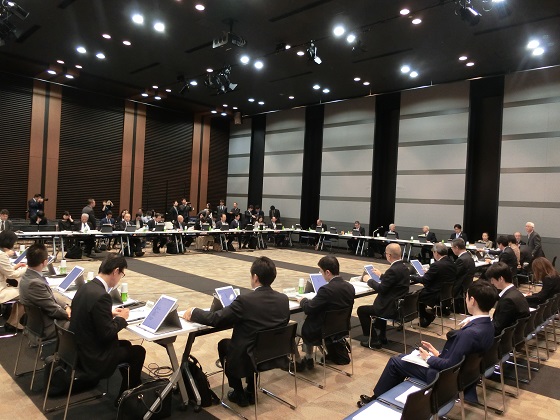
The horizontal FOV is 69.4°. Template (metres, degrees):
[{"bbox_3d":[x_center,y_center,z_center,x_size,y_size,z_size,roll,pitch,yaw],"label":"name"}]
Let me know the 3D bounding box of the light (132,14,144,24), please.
[{"bbox_3d":[-3.634,-4.888,10.387,0.240,0.060,0.240,3,1,42],"label":"light"}]

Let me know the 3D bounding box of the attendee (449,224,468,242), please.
[{"bbox_3d":[5.845,1.176,13.345,0.550,1.360,0.780,3,1,42],"label":"attendee"}]

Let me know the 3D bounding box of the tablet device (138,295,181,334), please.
[{"bbox_3d":[-1.008,0.858,3.369,0.230,0.305,0.015,4,-39,43],"label":"tablet device"}]

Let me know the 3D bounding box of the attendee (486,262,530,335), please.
[{"bbox_3d":[2.161,1.167,4.278,0.800,1.250,0.500,3,1,42],"label":"attendee"}]

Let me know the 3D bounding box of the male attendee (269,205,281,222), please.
[{"bbox_3d":[-0.261,0.669,18.211,0.520,1.650,0.420,3,1,30],"label":"male attendee"}]

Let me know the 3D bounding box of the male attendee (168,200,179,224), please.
[{"bbox_3d":[-4.129,0.500,15.810,0.360,1.670,0.500,3,1,23],"label":"male attendee"}]

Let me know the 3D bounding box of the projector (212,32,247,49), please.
[{"bbox_3d":[-1.365,-4.407,10.810,0.580,0.230,0.500,4,1,43],"label":"projector"}]

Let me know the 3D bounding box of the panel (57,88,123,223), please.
[{"bbox_3d":[-7.907,-2.154,16.998,0.120,5.397,2.617,4,1,43],"label":"panel"}]

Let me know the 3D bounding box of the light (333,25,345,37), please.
[{"bbox_3d":[1.537,-4.636,10.497,0.240,0.060,0.240,3,1,42],"label":"light"}]

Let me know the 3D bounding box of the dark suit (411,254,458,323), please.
[{"bbox_3d":[2.316,1.188,6.111,0.640,1.020,0.530,4,1,43],"label":"dark suit"}]

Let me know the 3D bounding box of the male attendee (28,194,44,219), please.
[{"bbox_3d":[-8.292,0.317,13.709,0.550,1.652,0.500,3,1,-12],"label":"male attendee"}]

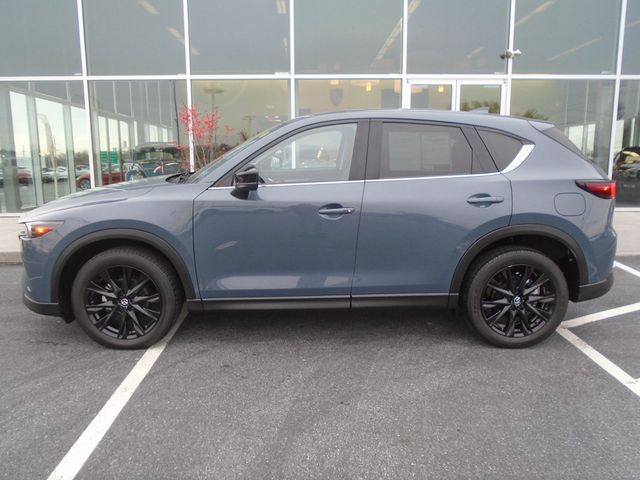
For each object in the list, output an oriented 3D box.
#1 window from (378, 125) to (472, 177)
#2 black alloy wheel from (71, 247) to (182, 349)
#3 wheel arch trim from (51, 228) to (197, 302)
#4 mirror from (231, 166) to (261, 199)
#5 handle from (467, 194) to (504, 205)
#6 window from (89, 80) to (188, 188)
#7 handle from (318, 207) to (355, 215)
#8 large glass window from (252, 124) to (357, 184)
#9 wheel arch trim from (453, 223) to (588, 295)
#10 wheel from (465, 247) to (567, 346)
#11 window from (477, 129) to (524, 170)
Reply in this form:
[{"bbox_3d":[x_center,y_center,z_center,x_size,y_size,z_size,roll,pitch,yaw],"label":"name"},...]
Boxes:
[{"bbox_3d":[0.720,-0.610,3.276,0.638,0.394,0.045,-1,-11,-2],"label":"window"},{"bbox_3d":[-1.341,0.408,3.396,0.725,0.725,0.235,0,11,0],"label":"black alloy wheel"},{"bbox_3d":[-1.339,0.171,3.272,0.990,0.511,0.100,0,11,0],"label":"wheel arch trim"},{"bbox_3d":[-0.475,-0.369,3.090,0.170,0.223,0.230,0,11,0],"label":"mirror"},{"bbox_3d":[1.092,-0.263,3.182,0.251,0.053,0.050,0,11,0],"label":"handle"},{"bbox_3d":[-3.409,-1.759,9.143,1.863,2.457,0.060,0,8,0],"label":"window"},{"bbox_3d":[0.111,-0.195,3.185,0.241,0.057,0.050,0,11,0],"label":"handle"},{"bbox_3d":[-0.149,-0.579,3.279,0.802,0.434,0.045,0,-11,0],"label":"large glass window"},{"bbox_3d":[1.355,0.128,3.262,0.938,0.484,0.100,0,11,0],"label":"wheel arch trim"},{"bbox_3d":[1.357,0.395,3.392,0.725,0.725,0.235,0,11,0],"label":"wheel"},{"bbox_3d":[1.247,-0.607,3.297,0.321,0.307,0.040,-2,-11,-8],"label":"window"}]

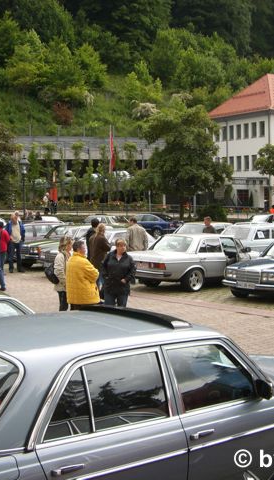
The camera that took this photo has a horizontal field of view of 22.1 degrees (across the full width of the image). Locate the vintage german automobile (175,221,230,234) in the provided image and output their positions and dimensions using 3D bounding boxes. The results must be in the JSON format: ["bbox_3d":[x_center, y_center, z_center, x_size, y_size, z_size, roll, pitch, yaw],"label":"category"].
[{"bbox_3d":[2.951,0.077,26.358,4.650,1.420,1.770,-3,5,-39],"label":"vintage german automobile"}]

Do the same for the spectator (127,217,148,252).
[{"bbox_3d":[0.022,0.286,20.058,0.580,1.830,0.360,-1,4,-17],"label":"spectator"}]

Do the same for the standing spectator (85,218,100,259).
[{"bbox_3d":[-1.102,0.358,17.800,0.520,1.790,0.360,1,3,12],"label":"standing spectator"}]

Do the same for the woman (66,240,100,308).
[{"bbox_3d":[-0.836,0.855,10.654,0.420,1.710,0.540,-3,5,-41],"label":"woman"}]

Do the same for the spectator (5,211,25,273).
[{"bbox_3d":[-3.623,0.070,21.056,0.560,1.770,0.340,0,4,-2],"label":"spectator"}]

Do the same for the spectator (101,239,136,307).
[{"bbox_3d":[-0.315,0.808,12.676,0.570,1.680,0.360,0,4,-2],"label":"spectator"}]

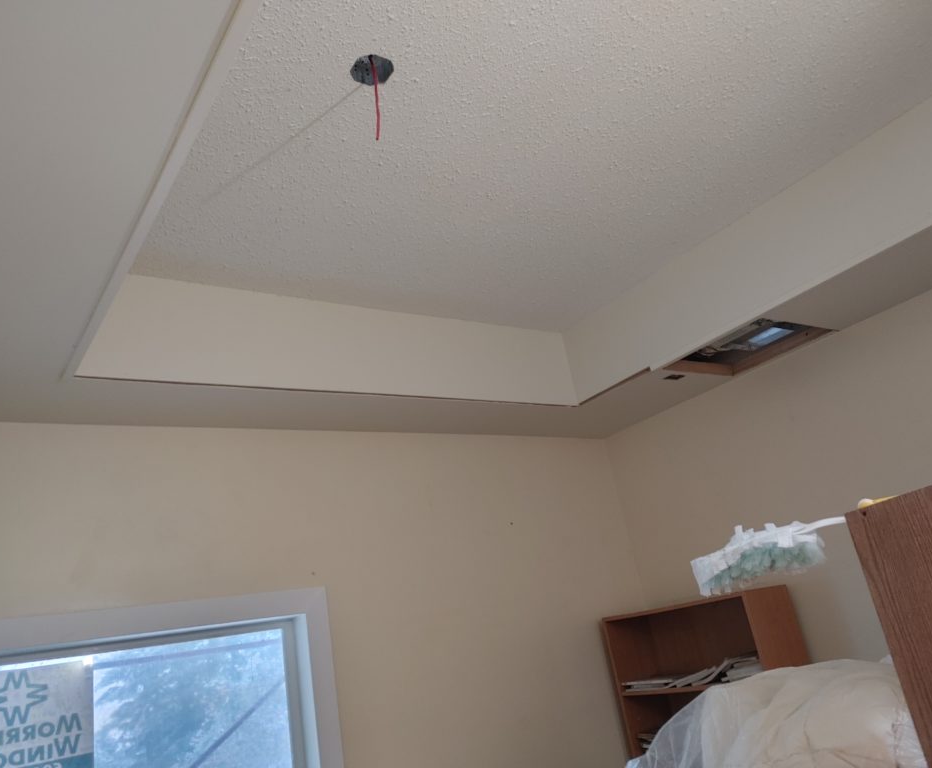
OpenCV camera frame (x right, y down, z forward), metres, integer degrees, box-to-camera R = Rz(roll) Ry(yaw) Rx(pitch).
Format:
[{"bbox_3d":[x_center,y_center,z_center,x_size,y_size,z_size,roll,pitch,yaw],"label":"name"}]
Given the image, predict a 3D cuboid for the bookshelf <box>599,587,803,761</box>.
[{"bbox_3d":[1.123,1.743,3.071,0.300,1.700,0.770,4,-24,-37],"label":"bookshelf"}]

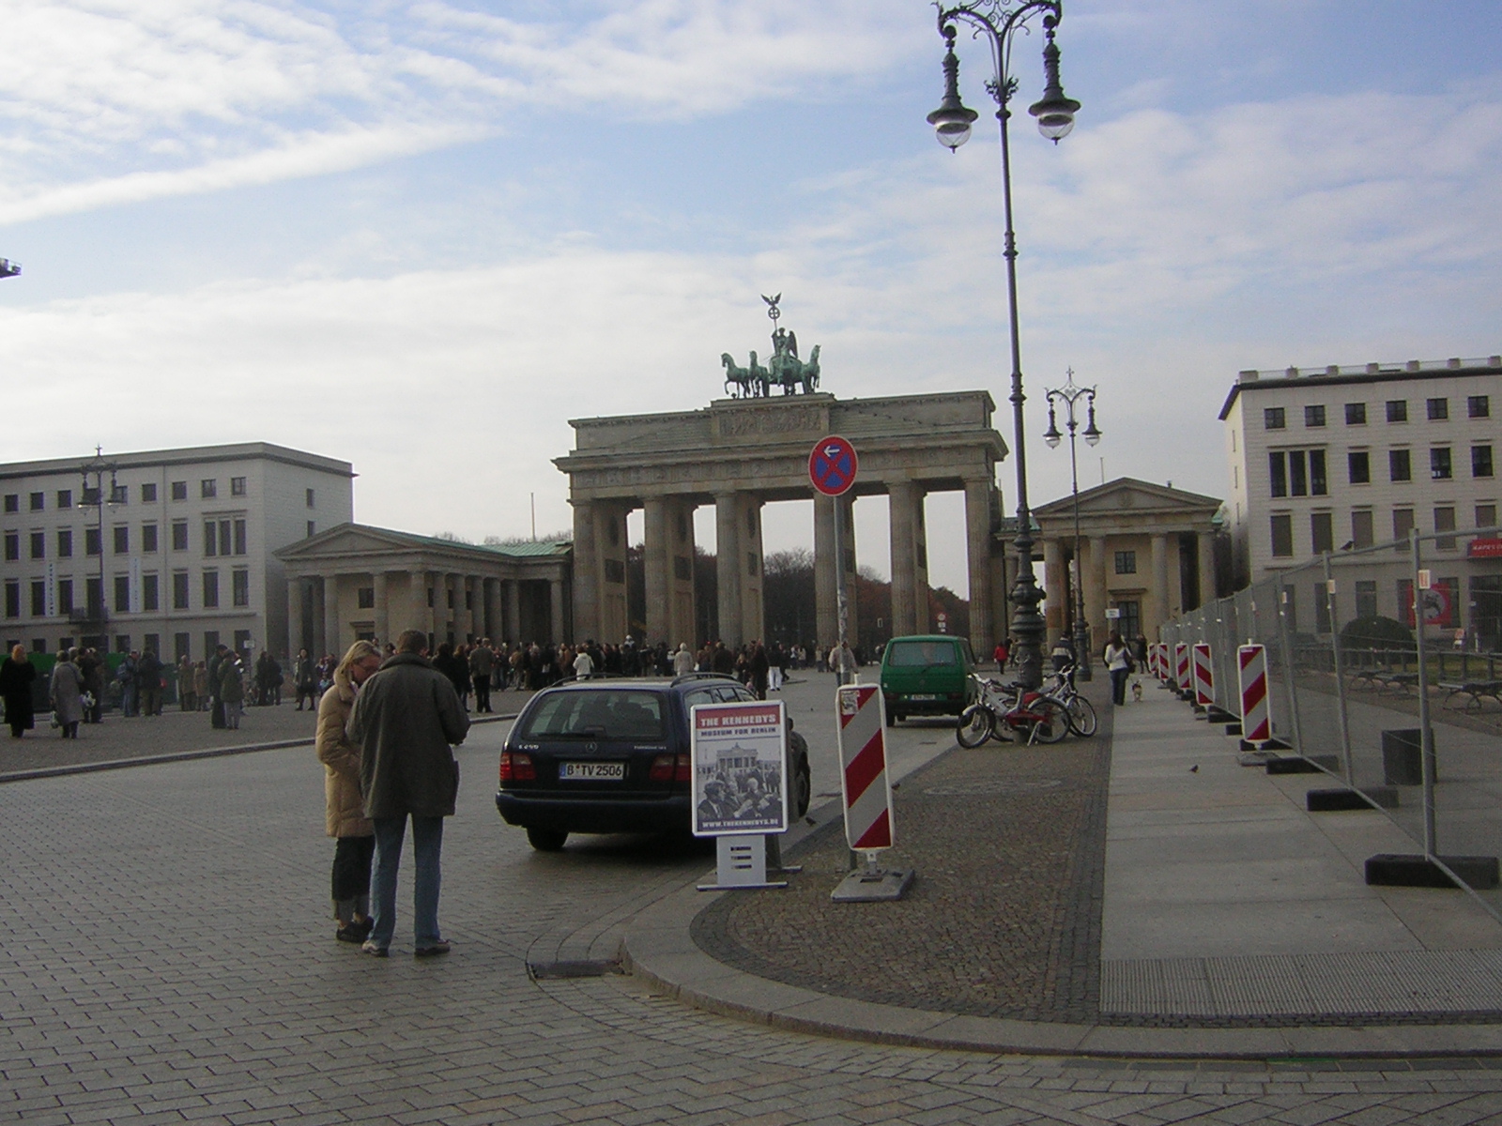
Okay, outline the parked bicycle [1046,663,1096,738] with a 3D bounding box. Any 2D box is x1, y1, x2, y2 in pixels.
[{"bbox_3d":[4.837,2.298,25.600,1.720,1.150,0.620,0,-4,-27],"label":"parked bicycle"}]

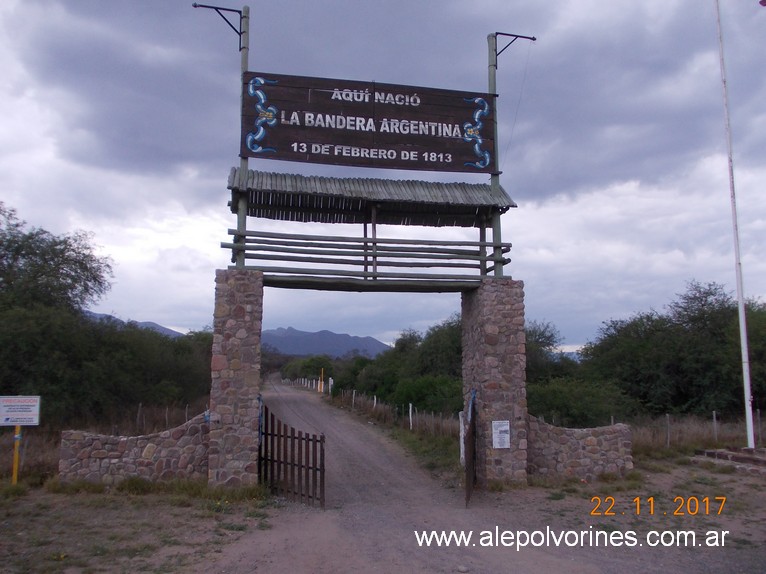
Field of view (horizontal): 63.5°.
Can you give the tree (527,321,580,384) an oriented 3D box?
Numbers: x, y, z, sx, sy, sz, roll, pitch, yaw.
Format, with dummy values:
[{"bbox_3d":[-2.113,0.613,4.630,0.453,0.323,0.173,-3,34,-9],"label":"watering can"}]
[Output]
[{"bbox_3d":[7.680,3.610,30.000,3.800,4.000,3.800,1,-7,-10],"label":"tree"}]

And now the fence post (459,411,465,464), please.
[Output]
[{"bbox_3d":[1.357,2.600,10.600,0.100,0.970,0.100,1,-7,-10],"label":"fence post"}]

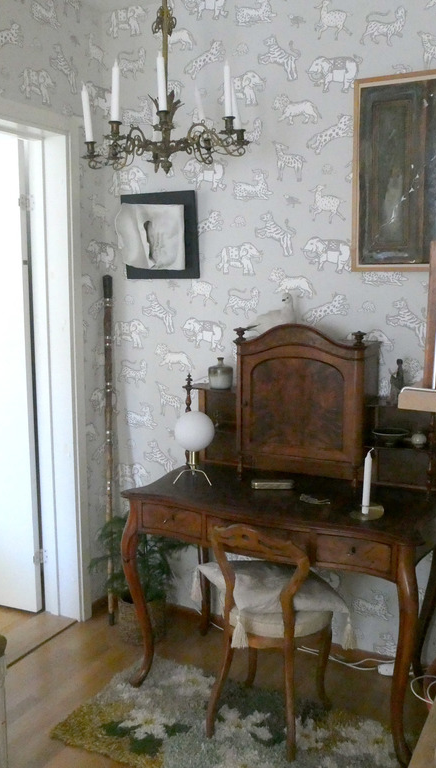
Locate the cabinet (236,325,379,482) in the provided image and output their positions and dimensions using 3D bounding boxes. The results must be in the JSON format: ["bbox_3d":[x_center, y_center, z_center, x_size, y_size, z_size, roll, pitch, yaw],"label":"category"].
[{"bbox_3d":[0.340,0.067,2.641,0.485,0.584,0.235,4,8,26],"label":"cabinet"}]

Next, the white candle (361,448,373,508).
[{"bbox_3d":[0.474,0.309,2.243,0.025,0.210,0.025,9,11,25],"label":"white candle"}]

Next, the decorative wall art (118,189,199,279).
[{"bbox_3d":[-0.256,-0.612,2.928,0.365,0.355,0.090,4,9,28],"label":"decorative wall art"}]

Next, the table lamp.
[{"bbox_3d":[-0.080,0.228,2.636,0.148,0.262,0.140,1,8,11],"label":"table lamp"}]

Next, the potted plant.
[{"bbox_3d":[-0.327,0.787,2.922,0.390,0.550,0.370,0,8,0],"label":"potted plant"}]

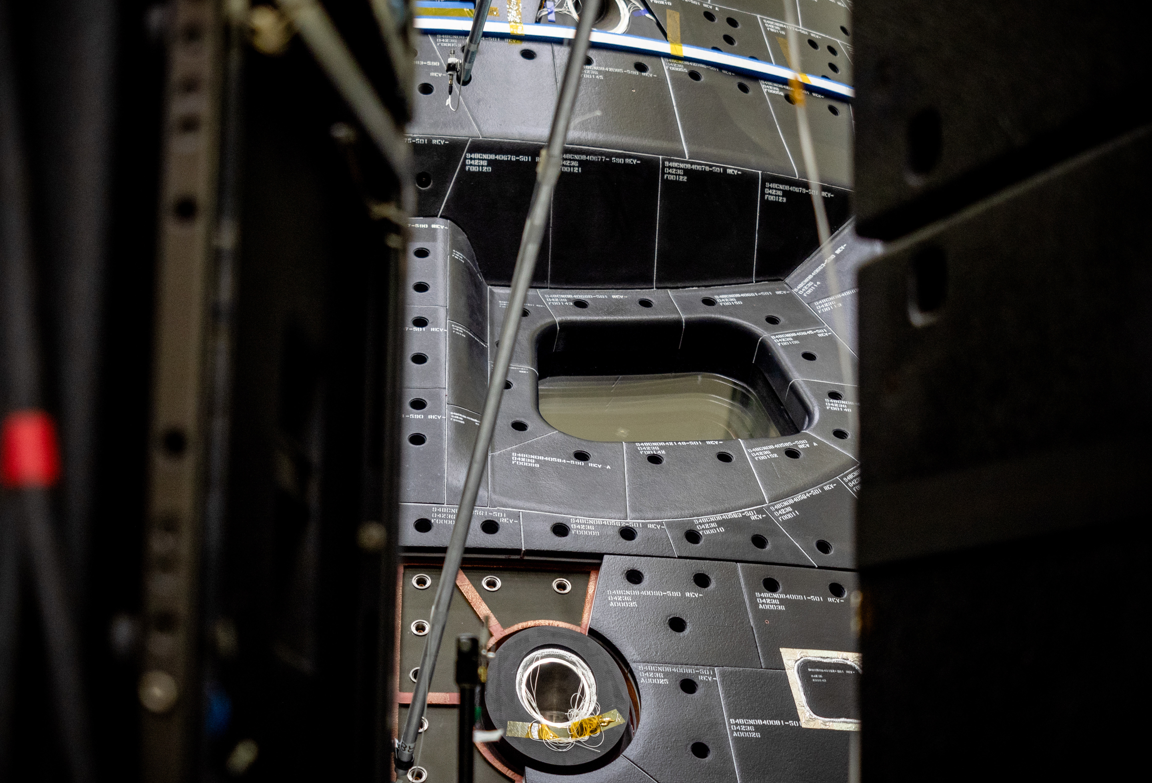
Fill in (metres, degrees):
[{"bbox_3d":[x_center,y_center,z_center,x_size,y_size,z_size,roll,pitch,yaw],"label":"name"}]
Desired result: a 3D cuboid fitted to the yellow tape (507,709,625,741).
[{"bbox_3d":[-0.013,0.464,3.680,0.174,0.037,0.012,-4,-28,-20],"label":"yellow tape"}]

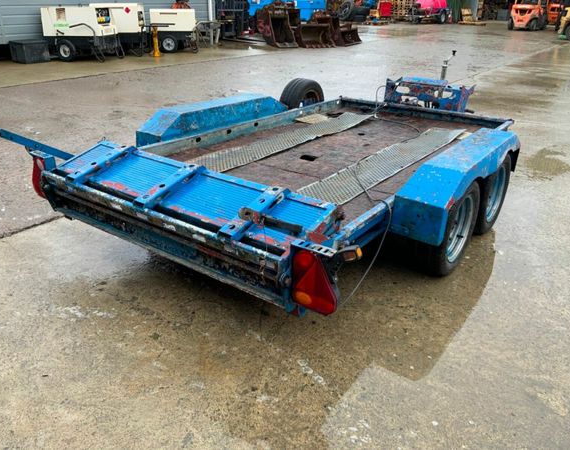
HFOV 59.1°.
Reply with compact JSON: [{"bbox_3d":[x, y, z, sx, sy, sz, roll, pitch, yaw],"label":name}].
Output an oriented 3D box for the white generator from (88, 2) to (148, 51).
[{"bbox_3d":[-4.833,-5.699,14.724,1.400,1.420,0.950,0,24,-5],"label":"white generator"}]

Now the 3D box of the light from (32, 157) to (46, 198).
[{"bbox_3d":[-1.268,-0.247,2.627,0.160,0.195,0.065,18,28,30],"label":"light"}]

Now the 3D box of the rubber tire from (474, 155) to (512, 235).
[{"bbox_3d":[1.359,-0.216,3.422,0.180,0.575,0.575,18,28,30],"label":"rubber tire"}]

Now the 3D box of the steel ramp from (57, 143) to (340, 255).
[{"bbox_3d":[-0.491,-0.157,2.318,1.450,0.105,0.370,18,34,30],"label":"steel ramp"}]

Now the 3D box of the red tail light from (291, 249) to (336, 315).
[{"bbox_3d":[0.103,0.197,1.692,0.160,0.195,0.065,18,28,30],"label":"red tail light"}]

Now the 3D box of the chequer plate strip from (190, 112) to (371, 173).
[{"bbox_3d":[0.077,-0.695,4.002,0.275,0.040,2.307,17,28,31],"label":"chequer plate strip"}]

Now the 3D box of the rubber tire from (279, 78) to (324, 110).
[{"bbox_3d":[0.169,-1.086,4.808,0.180,0.575,0.575,18,28,30],"label":"rubber tire"}]

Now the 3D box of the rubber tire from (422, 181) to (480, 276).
[{"bbox_3d":[0.890,0.004,2.769,0.180,0.575,0.575,18,28,30],"label":"rubber tire"}]

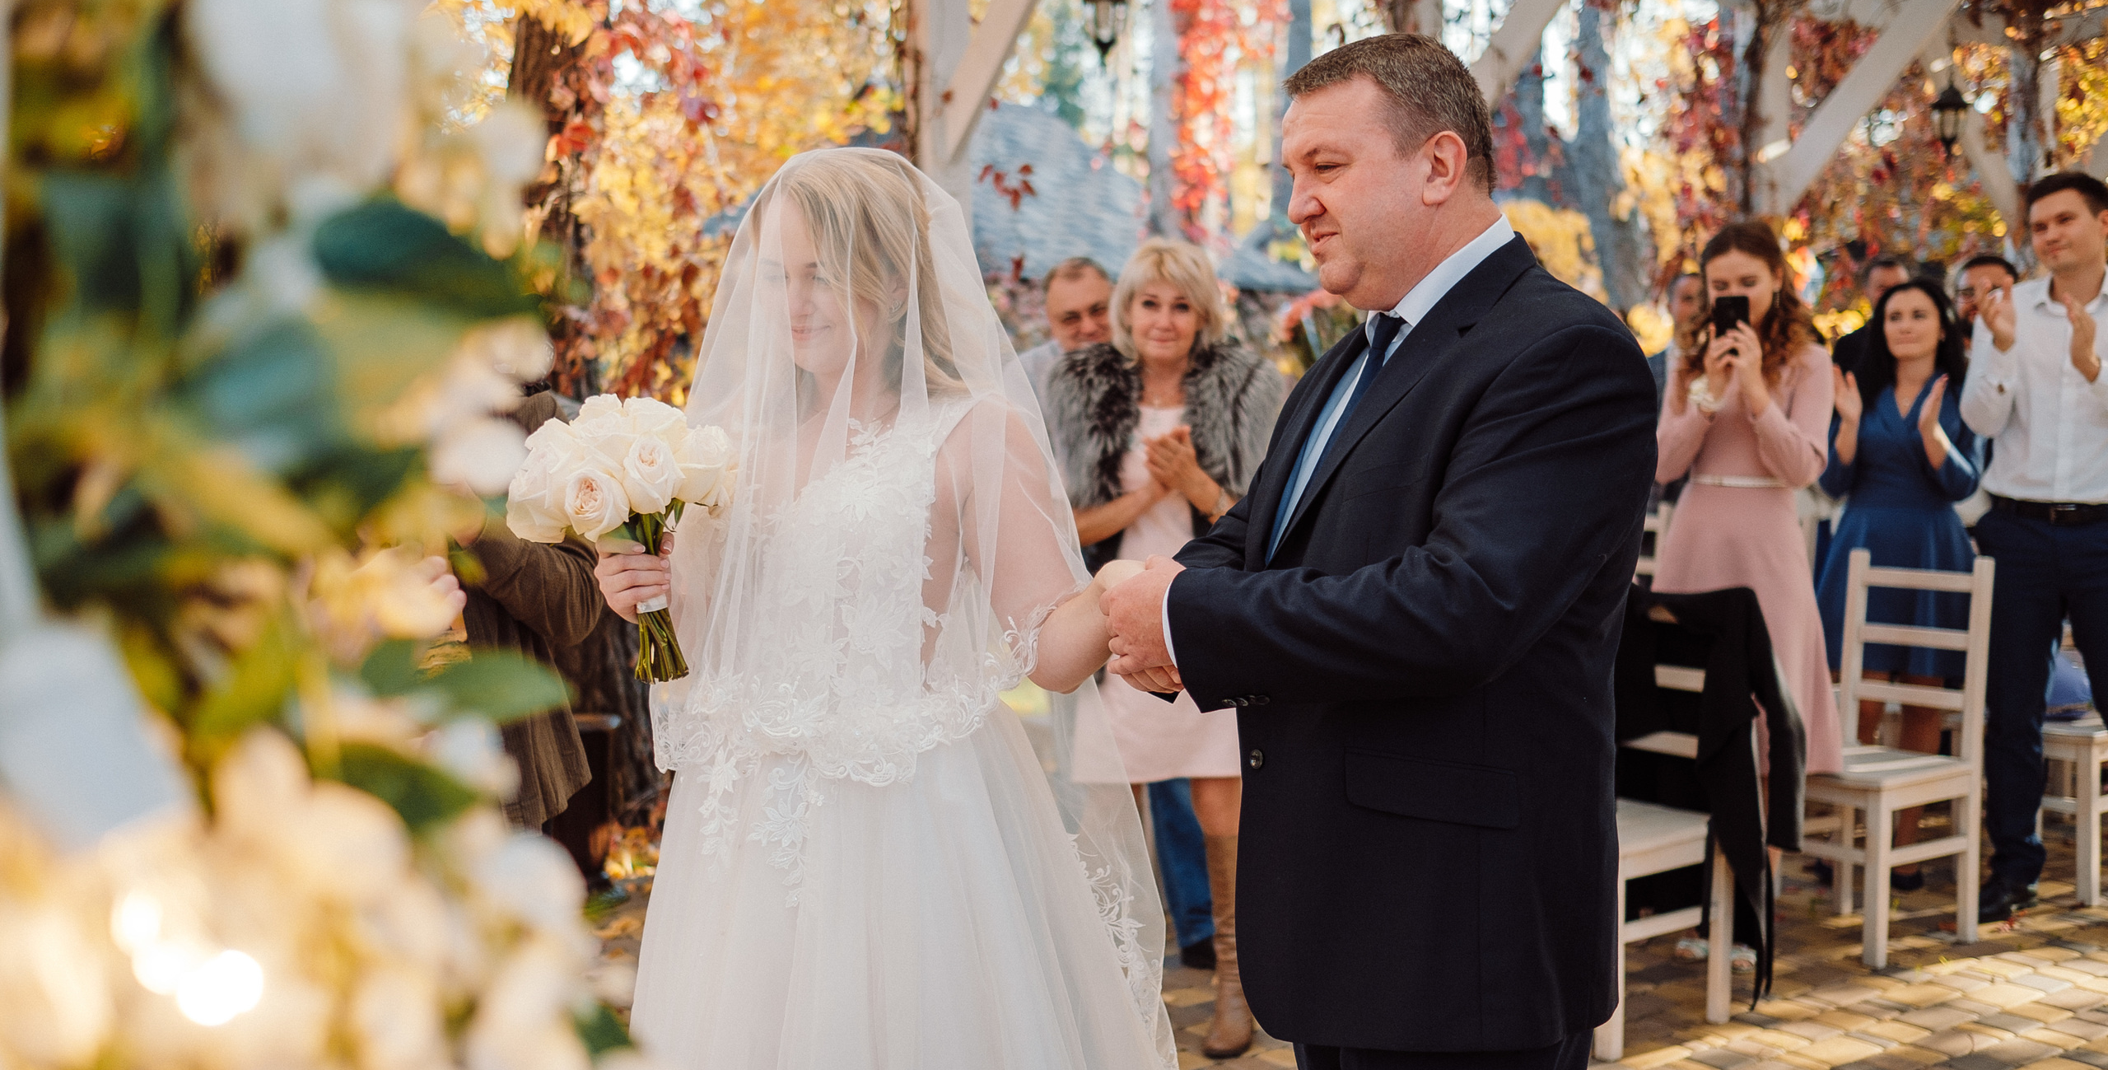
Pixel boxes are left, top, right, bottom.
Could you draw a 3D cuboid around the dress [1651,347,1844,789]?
[{"bbox_3d":[1.655,0.066,4.922,0.485,1.069,0.396,1,4,21],"label":"dress"}]

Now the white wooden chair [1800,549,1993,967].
[{"bbox_3d":[2.017,0.533,5.076,0.475,0.941,0.383,-3,5,-35],"label":"white wooden chair"}]

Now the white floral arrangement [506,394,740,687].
[{"bbox_3d":[-0.439,0.006,2.090,0.230,0.285,0.225,-5,8,30],"label":"white floral arrangement"}]

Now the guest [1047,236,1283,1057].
[{"bbox_3d":[0.233,0.230,4.298,0.505,1.683,0.396,0,4,5],"label":"guest"}]

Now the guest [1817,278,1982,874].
[{"bbox_3d":[2.339,0.127,5.680,0.465,1.663,0.396,1,4,25],"label":"guest"}]

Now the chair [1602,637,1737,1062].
[{"bbox_3d":[1.203,0.583,4.444,0.475,0.941,0.383,-4,5,-37],"label":"chair"}]

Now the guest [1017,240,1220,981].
[{"bbox_3d":[0.109,0.179,4.923,0.515,1.703,0.356,-1,4,0],"label":"guest"}]

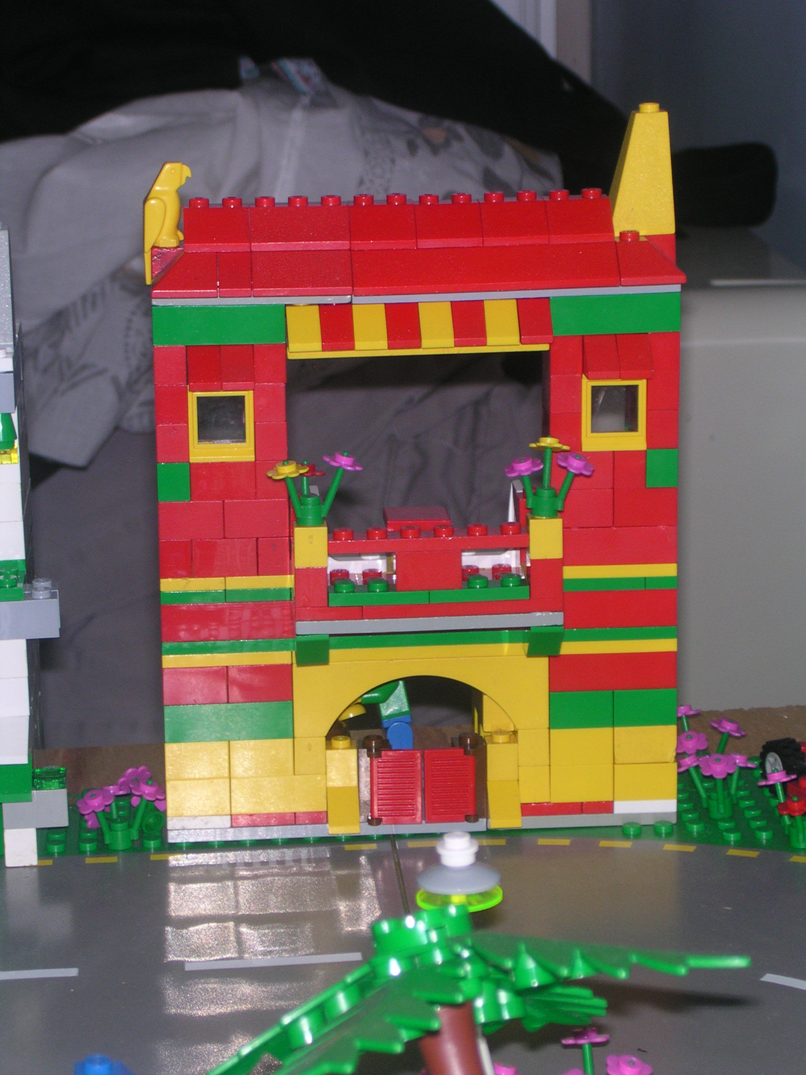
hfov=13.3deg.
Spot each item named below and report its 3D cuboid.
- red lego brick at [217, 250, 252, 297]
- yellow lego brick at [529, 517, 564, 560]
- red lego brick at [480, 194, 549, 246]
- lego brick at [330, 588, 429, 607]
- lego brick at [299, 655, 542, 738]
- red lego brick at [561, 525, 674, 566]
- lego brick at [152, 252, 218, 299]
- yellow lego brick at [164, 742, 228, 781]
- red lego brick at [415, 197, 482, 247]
[{"bbox_3d":[-0.040,-0.064,0.827,0.008,0.010,0.015,-2,13,-5],"label":"red lego brick"},{"bbox_3d":[0.034,-0.001,0.823,0.008,0.011,0.008,-2,13,-5],"label":"yellow lego brick"},{"bbox_3d":[0.027,-0.078,0.841,0.016,0.011,0.016,-2,12,-5],"label":"red lego brick"},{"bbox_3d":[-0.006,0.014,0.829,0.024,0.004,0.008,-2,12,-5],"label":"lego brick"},{"bbox_3d":[0.004,0.039,0.860,0.064,0.020,0.008,-2,12,-5],"label":"lego brick"},{"bbox_3d":[0.052,0.001,0.855,0.032,0.010,0.009,-2,13,-5],"label":"red lego brick"},{"bbox_3d":[-0.052,-0.064,0.827,0.016,0.010,0.016,-2,13,-5],"label":"lego brick"},{"bbox_3d":[-0.051,0.054,0.859,0.016,0.010,0.011,-2,12,-4],"label":"yellow lego brick"},{"bbox_3d":[0.011,-0.077,0.838,0.016,0.011,0.016,-2,13,-5],"label":"red lego brick"}]

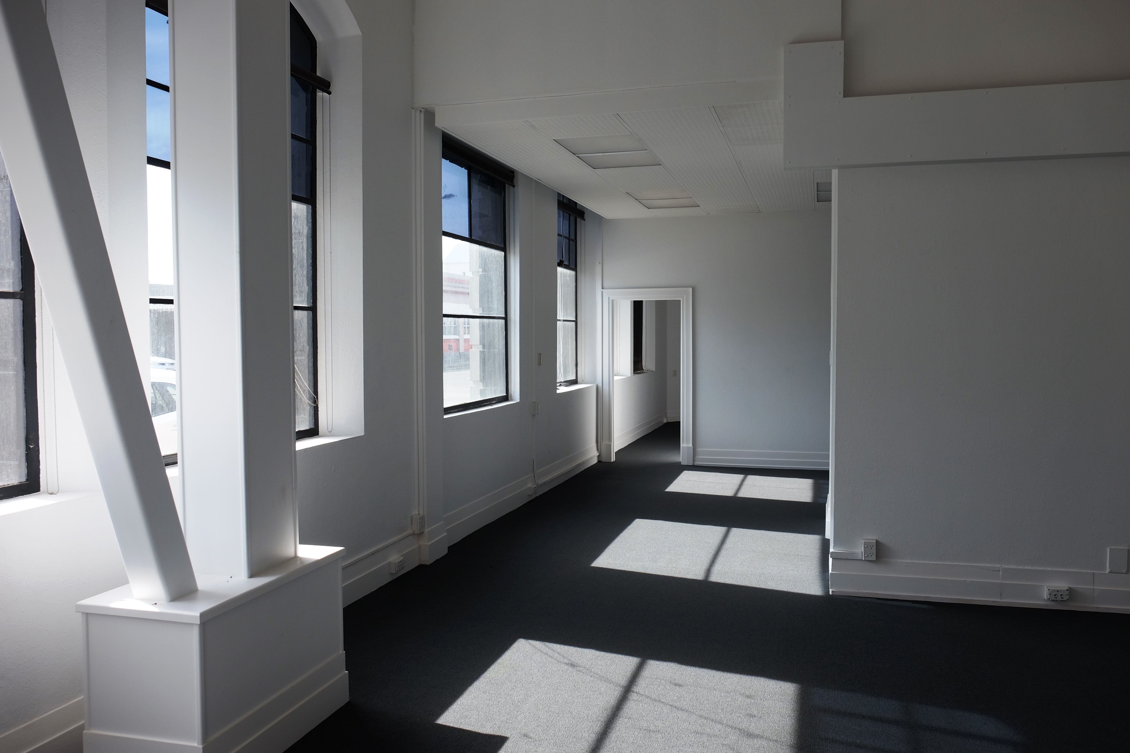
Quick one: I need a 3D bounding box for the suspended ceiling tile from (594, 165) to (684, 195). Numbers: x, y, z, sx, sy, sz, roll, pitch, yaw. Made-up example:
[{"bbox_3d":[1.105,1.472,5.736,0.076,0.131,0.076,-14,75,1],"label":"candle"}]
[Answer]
[{"bbox_3d":[0.725,-1.839,7.915,0.600,0.020,1.270,1,3,17],"label":"suspended ceiling tile"}]

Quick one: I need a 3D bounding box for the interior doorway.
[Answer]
[{"bbox_3d":[1.030,-0.004,10.512,1.155,2.160,0.190,1,3,17],"label":"interior doorway"}]

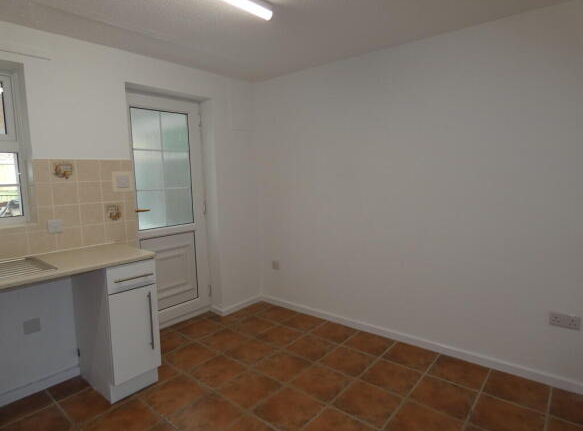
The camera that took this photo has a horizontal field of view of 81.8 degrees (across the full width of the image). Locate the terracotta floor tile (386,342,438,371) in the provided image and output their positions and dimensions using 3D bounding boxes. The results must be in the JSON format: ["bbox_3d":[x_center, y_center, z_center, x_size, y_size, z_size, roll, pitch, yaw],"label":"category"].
[{"bbox_3d":[0.891,1.067,2.540,0.327,0.010,0.327,3,7,40],"label":"terracotta floor tile"}]

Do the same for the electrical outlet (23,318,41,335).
[{"bbox_3d":[-1.670,0.716,2.171,0.012,0.087,0.087,3,7,40],"label":"electrical outlet"}]

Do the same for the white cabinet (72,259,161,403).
[{"bbox_3d":[-1.193,0.718,2.313,0.583,0.862,0.302,3,8,40],"label":"white cabinet"}]

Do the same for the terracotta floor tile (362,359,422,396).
[{"bbox_3d":[0.668,1.085,2.267,0.326,0.010,0.326,3,8,40],"label":"terracotta floor tile"}]

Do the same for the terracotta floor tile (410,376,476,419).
[{"bbox_3d":[0.925,1.099,2.050,0.326,0.010,0.326,3,8,40],"label":"terracotta floor tile"}]

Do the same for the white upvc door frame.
[{"bbox_3d":[-1.178,-0.011,3.159,0.070,2.130,0.850,3,7,40],"label":"white upvc door frame"}]

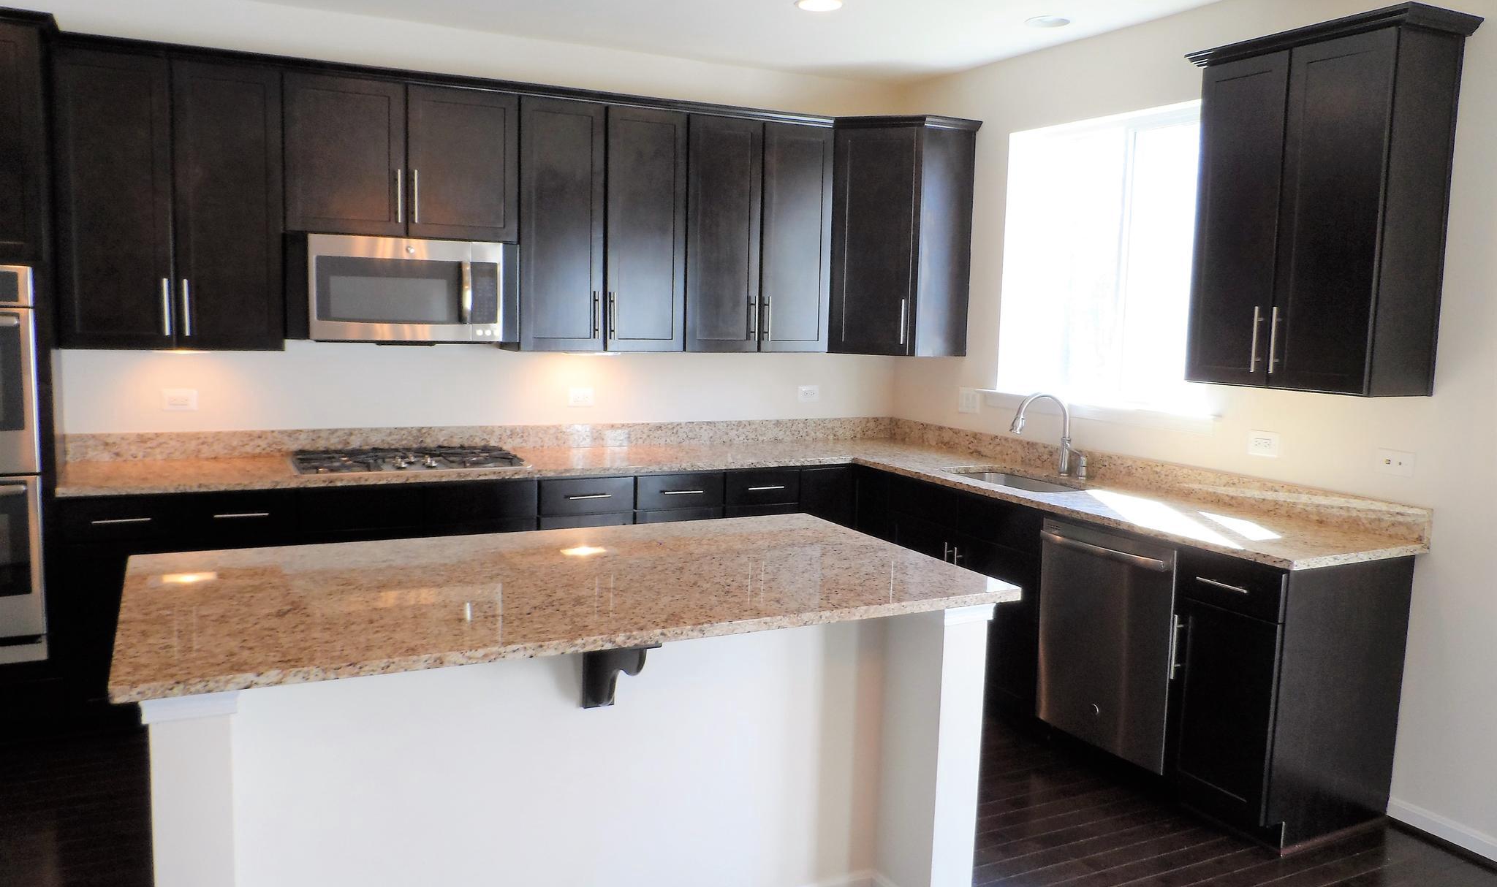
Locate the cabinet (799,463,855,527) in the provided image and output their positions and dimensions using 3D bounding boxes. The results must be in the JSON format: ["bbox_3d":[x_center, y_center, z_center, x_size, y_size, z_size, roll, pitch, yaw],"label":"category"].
[{"bbox_3d":[0.229,0.503,5.196,0.332,0.875,0.632,-2,8,-27],"label":"cabinet"}]

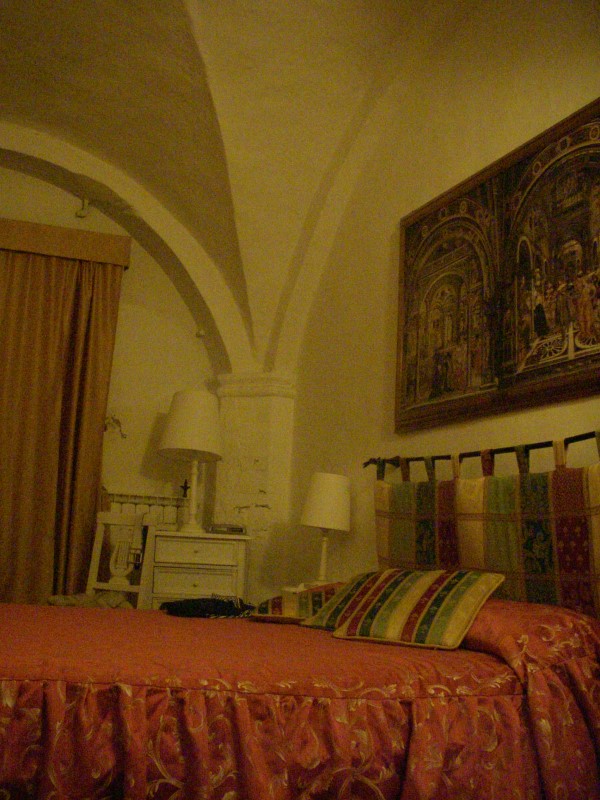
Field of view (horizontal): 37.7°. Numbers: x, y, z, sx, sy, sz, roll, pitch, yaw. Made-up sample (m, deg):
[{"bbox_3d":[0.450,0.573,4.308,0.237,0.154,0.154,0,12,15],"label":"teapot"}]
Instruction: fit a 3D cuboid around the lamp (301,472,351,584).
[{"bbox_3d":[0.105,0.538,3.700,0.205,0.460,0.205,3,-9,0],"label":"lamp"}]

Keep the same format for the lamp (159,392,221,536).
[{"bbox_3d":[-0.485,0.272,4.000,0.285,0.635,0.285,6,-10,-17],"label":"lamp"}]

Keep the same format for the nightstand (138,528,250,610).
[{"bbox_3d":[-0.507,0.985,3.920,0.450,0.740,0.370,6,-10,-17],"label":"nightstand"}]

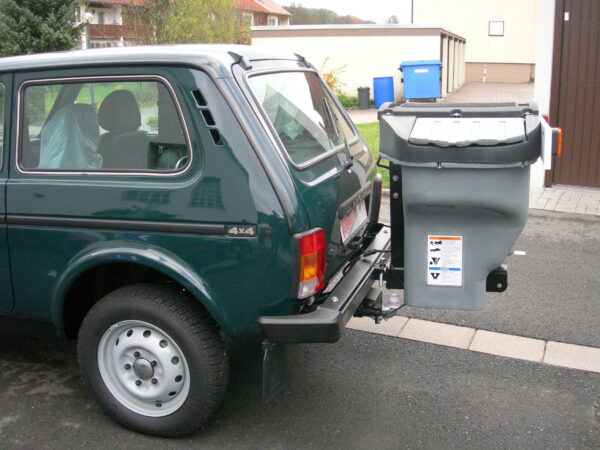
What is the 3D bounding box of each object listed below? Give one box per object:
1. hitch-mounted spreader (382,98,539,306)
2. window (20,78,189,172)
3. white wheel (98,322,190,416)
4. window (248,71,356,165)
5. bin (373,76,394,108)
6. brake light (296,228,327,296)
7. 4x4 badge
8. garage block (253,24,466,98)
[{"bbox_3d":[0.725,-0.091,2.952,0.630,0.860,0.740,3,15,18],"label":"hitch-mounted spreader"},{"bbox_3d":[-0.768,-0.385,2.583,0.770,0.365,0.030,3,1,18],"label":"window"},{"bbox_3d":[-0.641,0.594,2.827,0.440,0.440,0.130,3,15,18],"label":"white wheel"},{"bbox_3d":[0.060,-0.531,3.060,0.050,0.420,1.050,-33,2,23],"label":"window"},{"bbox_3d":[2.468,-3.893,19.400,0.600,0.950,0.600,2,15,16],"label":"bin"},{"bbox_3d":[0.048,0.146,2.491,0.085,0.245,0.175,3,15,18],"label":"brake light"},{"bbox_3d":[-0.215,0.027,2.434,0.125,0.047,0.010,3,15,18],"label":"4x4 badge"},{"bbox_3d":[3.820,-7.706,31.203,7.000,2.550,15.200,2,15,16],"label":"garage block"}]

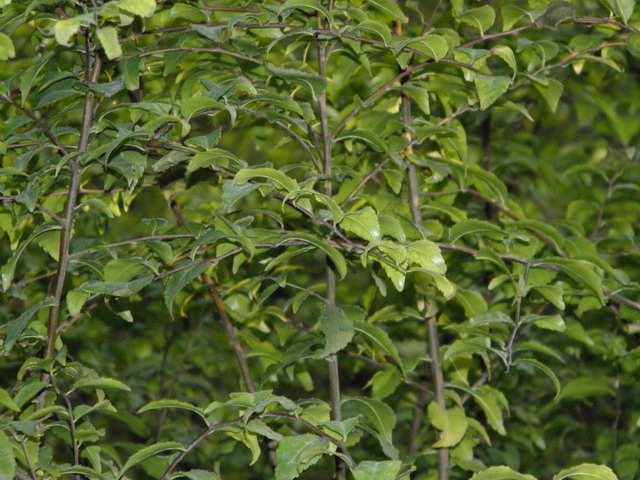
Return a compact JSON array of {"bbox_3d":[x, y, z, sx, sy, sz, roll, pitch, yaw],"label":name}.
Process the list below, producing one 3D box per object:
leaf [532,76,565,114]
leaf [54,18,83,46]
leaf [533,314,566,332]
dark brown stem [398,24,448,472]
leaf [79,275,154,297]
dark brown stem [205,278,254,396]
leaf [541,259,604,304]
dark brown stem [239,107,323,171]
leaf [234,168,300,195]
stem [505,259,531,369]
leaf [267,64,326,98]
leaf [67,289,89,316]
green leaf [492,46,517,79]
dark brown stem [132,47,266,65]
[{"bbox_3d":[0.232,-0.148,4.300,0.033,0.037,0.027,0,3,0],"label":"leaf"},{"bbox_3d":[-0.245,-0.202,4.120,0.027,0.027,0.025,0,2,0],"label":"leaf"},{"bbox_3d":[0.227,0.083,4.200,0.032,0.018,0.027,0,3,0],"label":"leaf"},{"bbox_3d":[0.106,0.009,4.350,0.012,0.462,0.014,-6,0,0],"label":"dark brown stem"},{"bbox_3d":[-0.200,0.045,4.150,0.074,0.022,0.032,0,3,0],"label":"leaf"},{"bbox_3d":[-0.095,0.099,4.450,0.009,0.128,0.009,-22,0,0],"label":"dark brown stem"},{"bbox_3d":[0.255,0.042,4.250,0.062,0.046,0.035,0,3,0],"label":"leaf"},{"bbox_3d":[-0.041,-0.103,4.300,0.083,0.065,0.035,0,3,0],"label":"dark brown stem"},{"bbox_3d":[-0.052,-0.057,4.150,0.062,0.024,0.029,5,0,0],"label":"leaf"},{"bbox_3d":[0.198,0.076,4.250,0.011,0.107,0.011,11,0,0],"label":"stem"},{"bbox_3d":[-0.023,-0.155,4.150,0.061,0.020,0.027,22,0,0],"label":"leaf"},{"bbox_3d":[-0.241,0.063,4.200,0.022,0.027,0.018,0,0,0],"label":"leaf"},{"bbox_3d":[0.186,-0.179,4.280,0.024,0.032,0.025,0,2,0],"label":"green leaf"},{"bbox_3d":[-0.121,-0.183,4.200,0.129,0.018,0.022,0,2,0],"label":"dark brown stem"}]

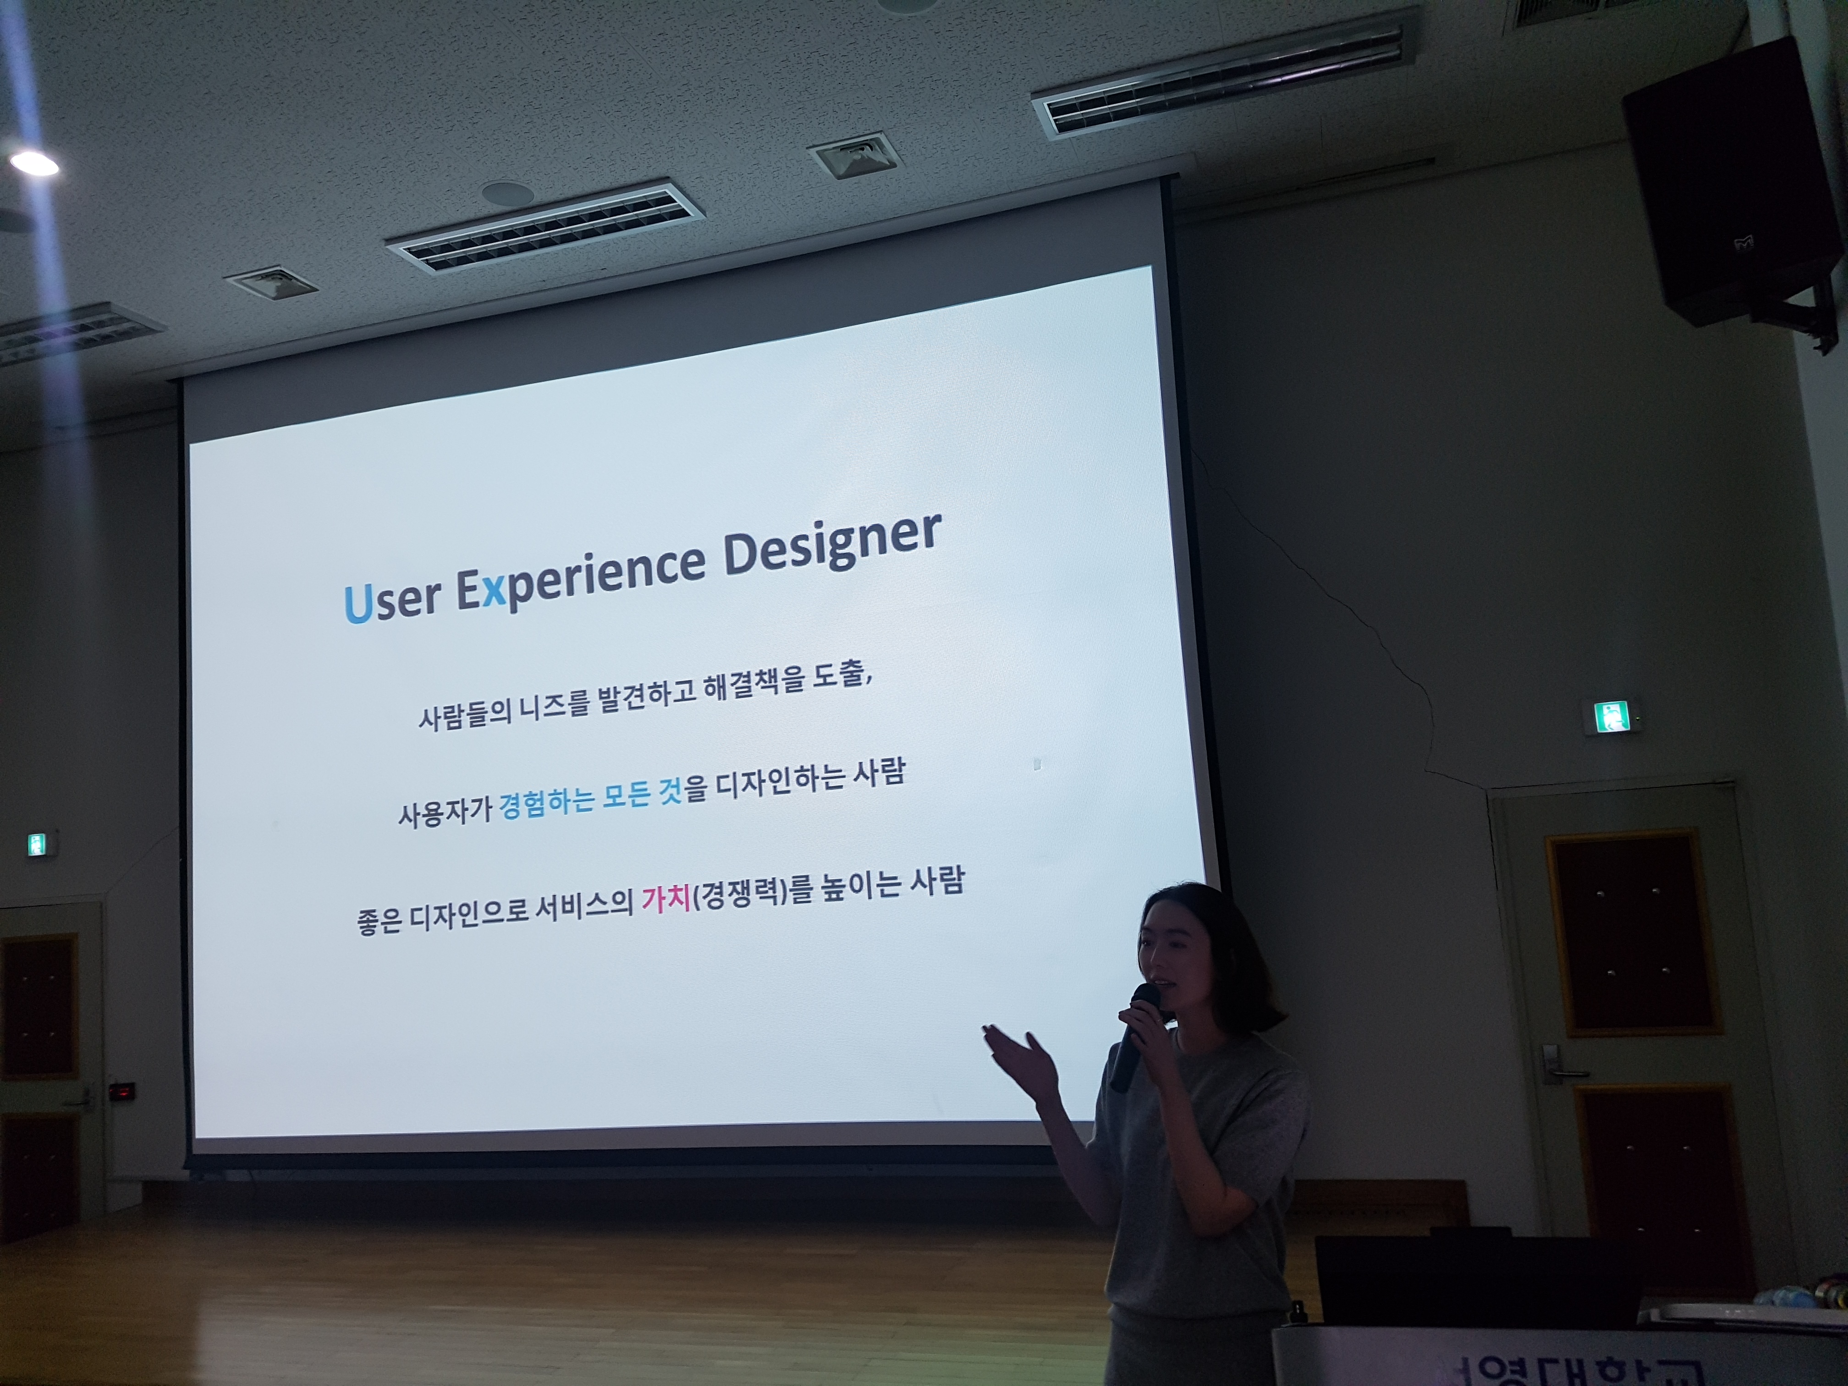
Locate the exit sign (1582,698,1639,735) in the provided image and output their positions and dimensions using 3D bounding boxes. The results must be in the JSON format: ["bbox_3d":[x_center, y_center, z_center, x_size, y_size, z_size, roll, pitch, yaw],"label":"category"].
[{"bbox_3d":[2.657,0.087,5.353,0.200,0.140,0.045,-6,-7,16],"label":"exit sign"}]

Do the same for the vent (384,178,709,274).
[{"bbox_3d":[-1.531,-1.887,5.611,1.290,0.060,0.335,-6,-7,16],"label":"vent"}]

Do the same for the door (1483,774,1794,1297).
[{"bbox_3d":[2.720,1.377,5.236,0.873,2.080,0.080,-6,-7,16],"label":"door"}]

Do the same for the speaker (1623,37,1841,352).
[{"bbox_3d":[2.454,-1.482,4.227,0.448,0.720,0.400,-10,-5,28],"label":"speaker"}]

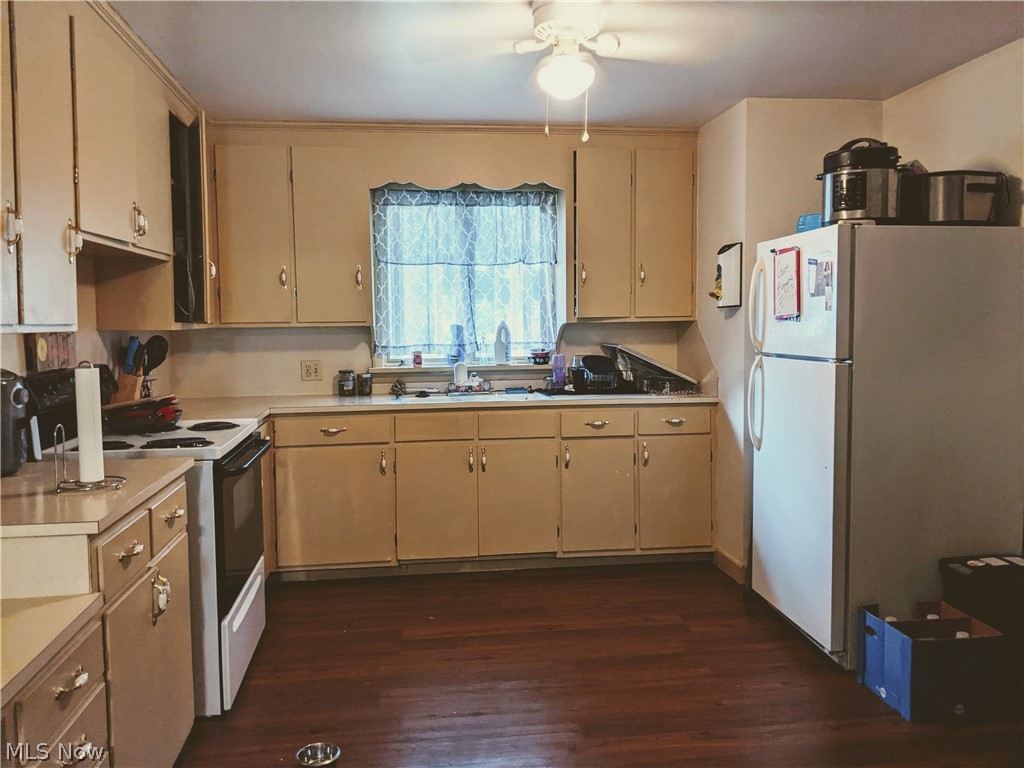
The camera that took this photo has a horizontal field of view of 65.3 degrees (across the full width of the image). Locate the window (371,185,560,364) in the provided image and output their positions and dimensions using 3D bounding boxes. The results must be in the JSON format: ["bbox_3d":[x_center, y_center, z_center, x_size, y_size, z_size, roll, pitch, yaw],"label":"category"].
[{"bbox_3d":[-0.262,-0.633,4.560,1.065,0.963,0.070,-1,4,-8],"label":"window"}]

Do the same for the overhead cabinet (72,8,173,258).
[{"bbox_3d":[-1.537,-0.807,2.873,0.327,0.665,0.987,-1,4,-8],"label":"overhead cabinet"}]

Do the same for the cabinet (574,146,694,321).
[{"bbox_3d":[0.663,-0.835,4.576,0.714,0.958,0.332,-1,4,-8],"label":"cabinet"}]

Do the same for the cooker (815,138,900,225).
[{"bbox_3d":[1.322,-0.751,3.025,0.335,0.335,0.300,3,5,40],"label":"cooker"}]

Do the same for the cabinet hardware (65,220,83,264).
[{"bbox_3d":[-1.286,-0.420,2.355,0.034,0.128,0.020,-1,4,-8],"label":"cabinet hardware"}]

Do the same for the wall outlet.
[{"bbox_3d":[-1.134,-0.075,4.525,0.116,0.115,0.010,-1,4,-8],"label":"wall outlet"}]

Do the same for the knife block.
[{"bbox_3d":[-1.684,0.061,3.493,0.150,0.220,0.100,-1,4,-8],"label":"knife block"}]

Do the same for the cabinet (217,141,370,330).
[{"bbox_3d":[-1.160,-0.778,4.316,0.821,0.938,0.332,-1,4,-8],"label":"cabinet"}]

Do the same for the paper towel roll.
[{"bbox_3d":[-1.100,0.107,2.082,0.062,0.287,0.062,-1,4,-8],"label":"paper towel roll"}]

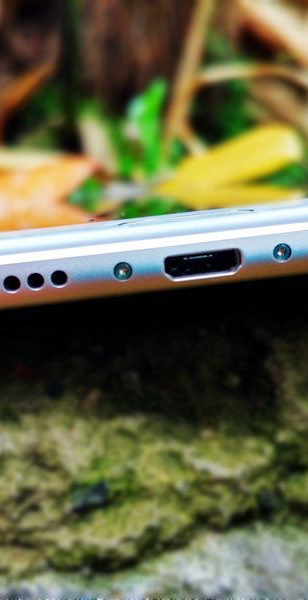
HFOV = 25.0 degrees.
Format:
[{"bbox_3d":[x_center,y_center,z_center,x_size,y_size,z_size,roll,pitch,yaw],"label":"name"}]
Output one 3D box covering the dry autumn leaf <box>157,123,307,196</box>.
[{"bbox_3d":[0.029,-0.054,0.265,0.056,0.014,0.027,-22,16,-7],"label":"dry autumn leaf"}]

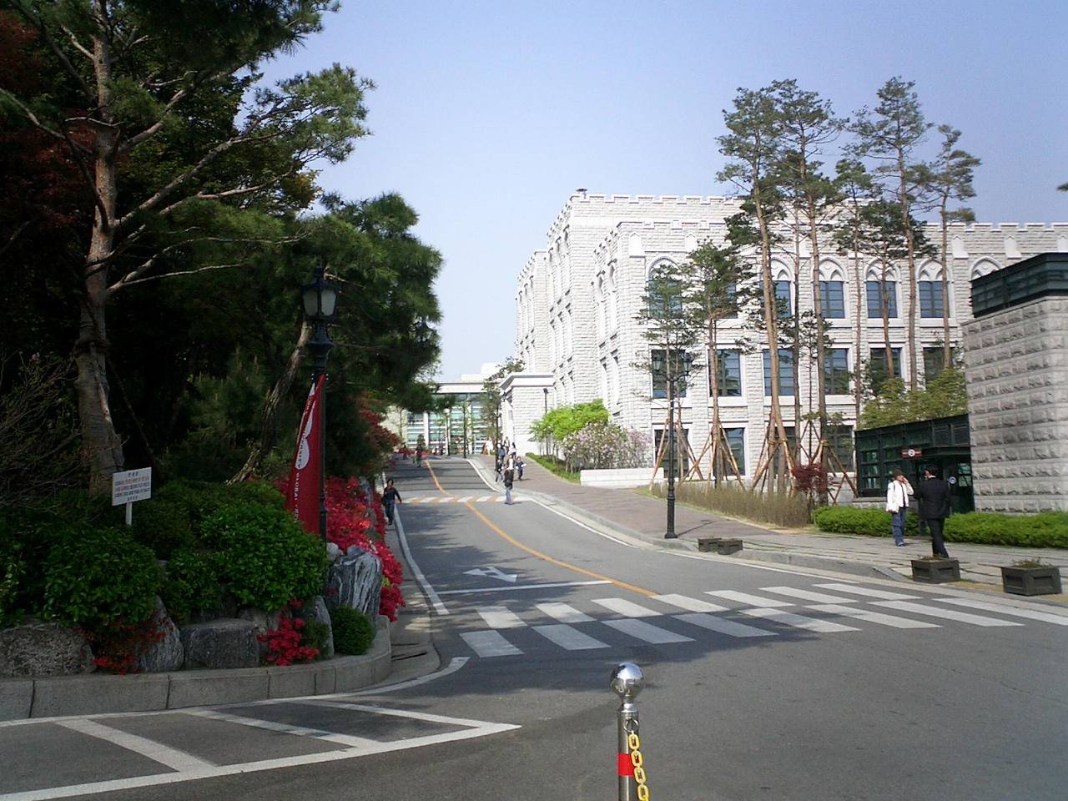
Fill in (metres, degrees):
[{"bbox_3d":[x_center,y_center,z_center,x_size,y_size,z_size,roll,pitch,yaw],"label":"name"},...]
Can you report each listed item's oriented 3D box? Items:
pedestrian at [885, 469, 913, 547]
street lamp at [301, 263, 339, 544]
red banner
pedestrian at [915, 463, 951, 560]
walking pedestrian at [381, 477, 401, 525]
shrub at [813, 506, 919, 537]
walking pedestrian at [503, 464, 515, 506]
[{"bbox_3d":[8.058,2.372,25.200,0.520,1.700,0.420,2,-6,-41],"label":"pedestrian"},{"bbox_3d":[-2.042,0.495,11.000,0.380,3.650,0.380,-1,-5,-11],"label":"street lamp"},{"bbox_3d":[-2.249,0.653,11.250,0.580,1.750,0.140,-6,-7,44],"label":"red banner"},{"bbox_3d":[7.484,2.091,21.400,0.580,1.730,0.420,0,-5,-14],"label":"pedestrian"},{"bbox_3d":[-5.014,3.552,40.000,0.620,1.670,0.420,-1,-5,-7],"label":"walking pedestrian"},{"bbox_3d":[9.390,3.413,32.000,1.000,0.670,5.200,-1,-5,-8],"label":"shrub"},{"bbox_3d":[-1.178,3.888,52.000,0.500,1.680,0.400,2,-6,-37],"label":"walking pedestrian"}]

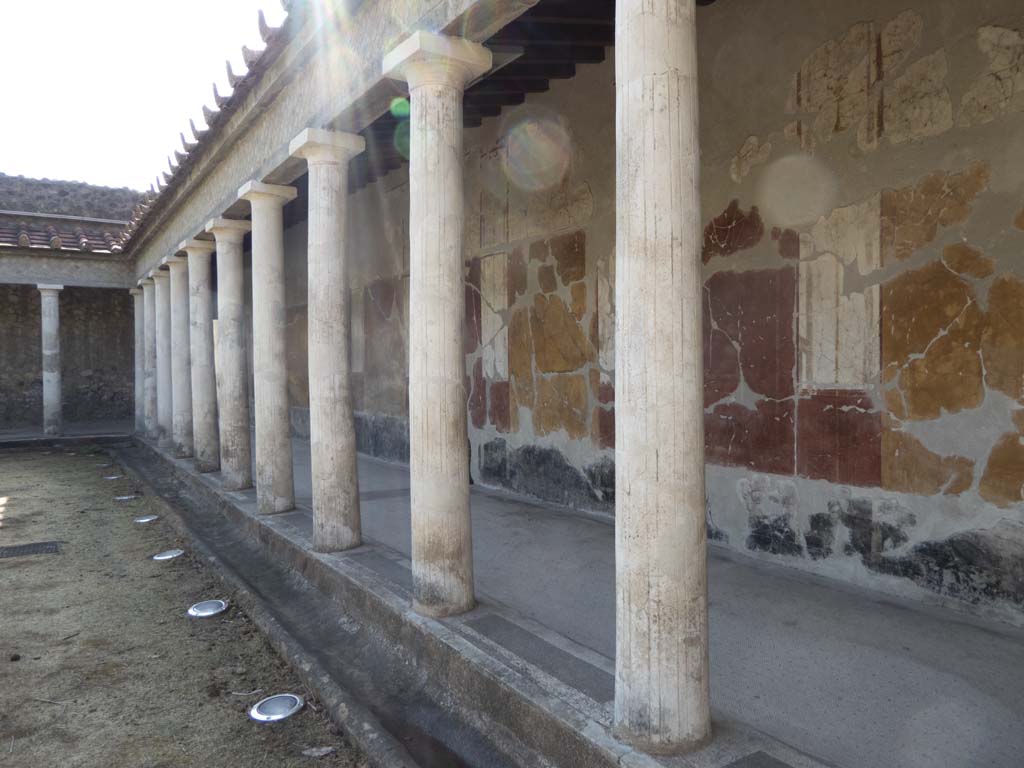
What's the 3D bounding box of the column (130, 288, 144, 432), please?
[{"bbox_3d":[-7.683,-0.458,14.799,0.420,2.961,0.420,-2,2,-34],"label":"column"}]

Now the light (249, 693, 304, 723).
[{"bbox_3d":[-1.089,1.502,3.296,0.235,0.035,0.235,-1,2,0],"label":"light"}]

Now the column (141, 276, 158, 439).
[{"bbox_3d":[-6.771,-0.434,13.428,0.420,2.961,0.420,-2,2,-34],"label":"column"}]

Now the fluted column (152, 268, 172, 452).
[{"bbox_3d":[-5.862,-0.410,12.063,0.420,2.961,0.420,-2,2,-34],"label":"fluted column"}]

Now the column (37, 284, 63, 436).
[{"bbox_3d":[-9.454,-0.438,14.603,0.445,3.091,0.445,-2,2,-34],"label":"column"}]

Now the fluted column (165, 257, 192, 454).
[{"bbox_3d":[-4.950,-0.386,10.693,0.420,2.961,0.420,-2,2,-34],"label":"fluted column"}]

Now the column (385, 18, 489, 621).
[{"bbox_3d":[-0.384,-0.264,3.833,0.420,2.961,0.420,-2,2,-34],"label":"column"}]

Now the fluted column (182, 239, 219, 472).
[{"bbox_3d":[-4.044,-0.361,9.332,0.420,2.961,0.420,-2,2,-34],"label":"fluted column"}]

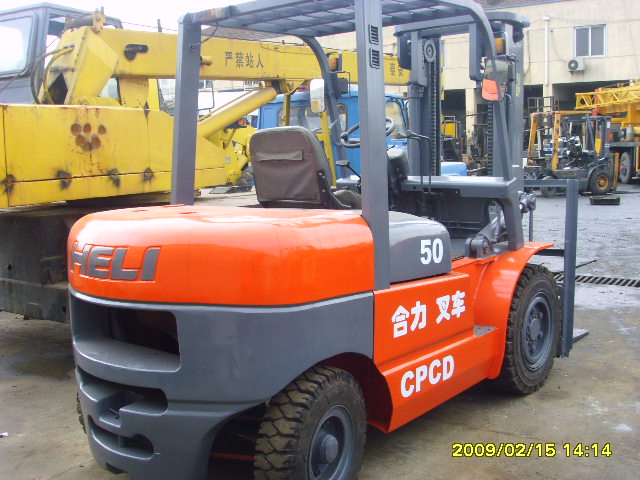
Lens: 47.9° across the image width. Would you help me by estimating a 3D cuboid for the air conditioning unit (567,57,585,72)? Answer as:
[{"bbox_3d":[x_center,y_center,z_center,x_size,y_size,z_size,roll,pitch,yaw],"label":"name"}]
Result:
[{"bbox_3d":[11.437,-7.799,32.102,0.760,0.560,0.280,8,12,42],"label":"air conditioning unit"}]

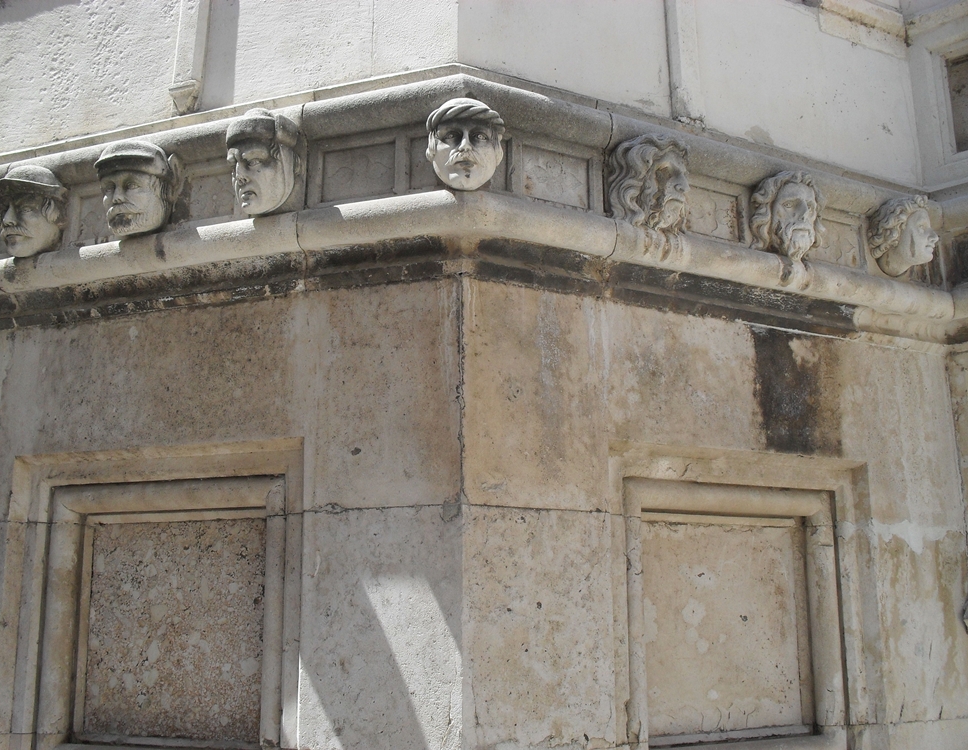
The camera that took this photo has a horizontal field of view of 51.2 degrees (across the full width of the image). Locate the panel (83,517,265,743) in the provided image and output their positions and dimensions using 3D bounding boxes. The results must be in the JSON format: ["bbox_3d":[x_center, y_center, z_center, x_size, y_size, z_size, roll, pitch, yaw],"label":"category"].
[{"bbox_3d":[-1.129,0.918,3.691,0.791,0.763,0.060,-5,-13,23],"label":"panel"}]

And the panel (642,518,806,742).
[{"bbox_3d":[0.881,0.928,3.746,0.733,0.740,0.060,6,-13,-28],"label":"panel"}]

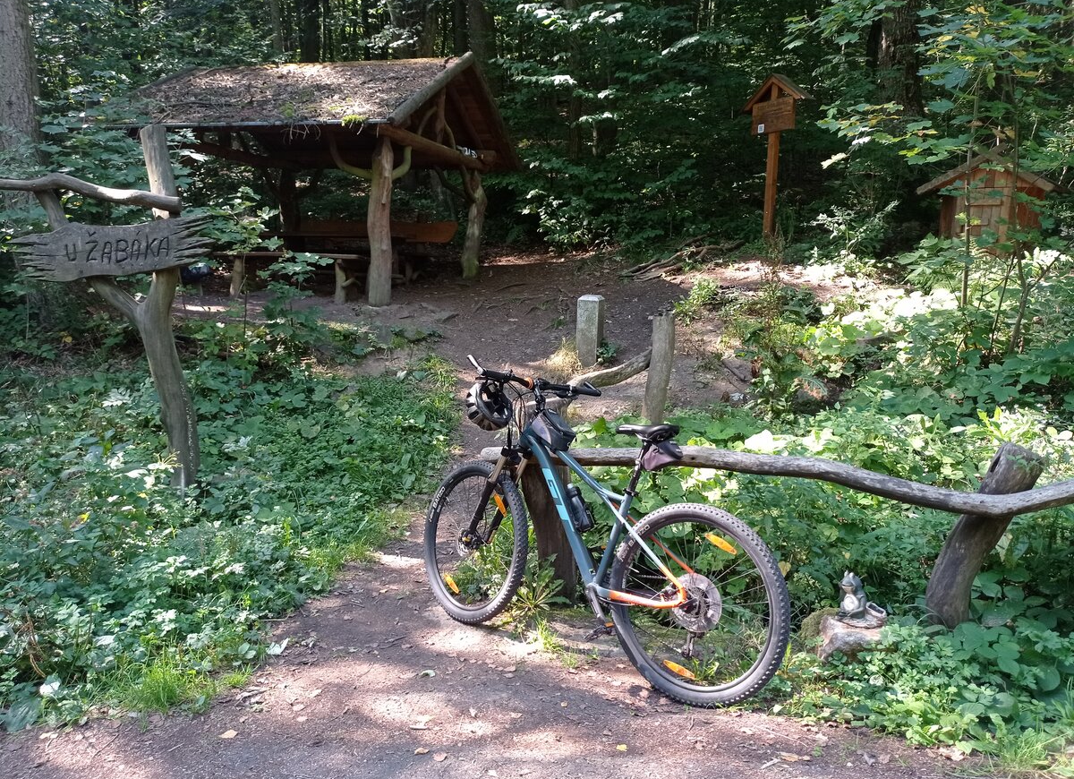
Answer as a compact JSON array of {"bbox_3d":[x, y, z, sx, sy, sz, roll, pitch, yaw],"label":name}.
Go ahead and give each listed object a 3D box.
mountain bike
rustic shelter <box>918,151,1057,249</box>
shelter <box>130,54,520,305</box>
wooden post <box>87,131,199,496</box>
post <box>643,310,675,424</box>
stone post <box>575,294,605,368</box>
[{"bbox_3d":[0.167,0.523,3.576,1.900,1.160,0.740,6,0,42],"label":"mountain bike"},{"bbox_3d":[5.269,-2.096,9.978,1.360,1.250,1.200,8,11,36],"label":"rustic shelter"},{"bbox_3d":[-2.847,-2.827,11.569,4.050,3.100,4.400,4,9,15],"label":"shelter"},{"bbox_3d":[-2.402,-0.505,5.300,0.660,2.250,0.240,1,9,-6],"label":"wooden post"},{"bbox_3d":[0.802,-0.129,5.740,0.150,0.790,0.150,5,9,5],"label":"post"},{"bbox_3d":[0.431,-0.485,7.080,0.180,0.600,0.180,4,9,17],"label":"stone post"}]

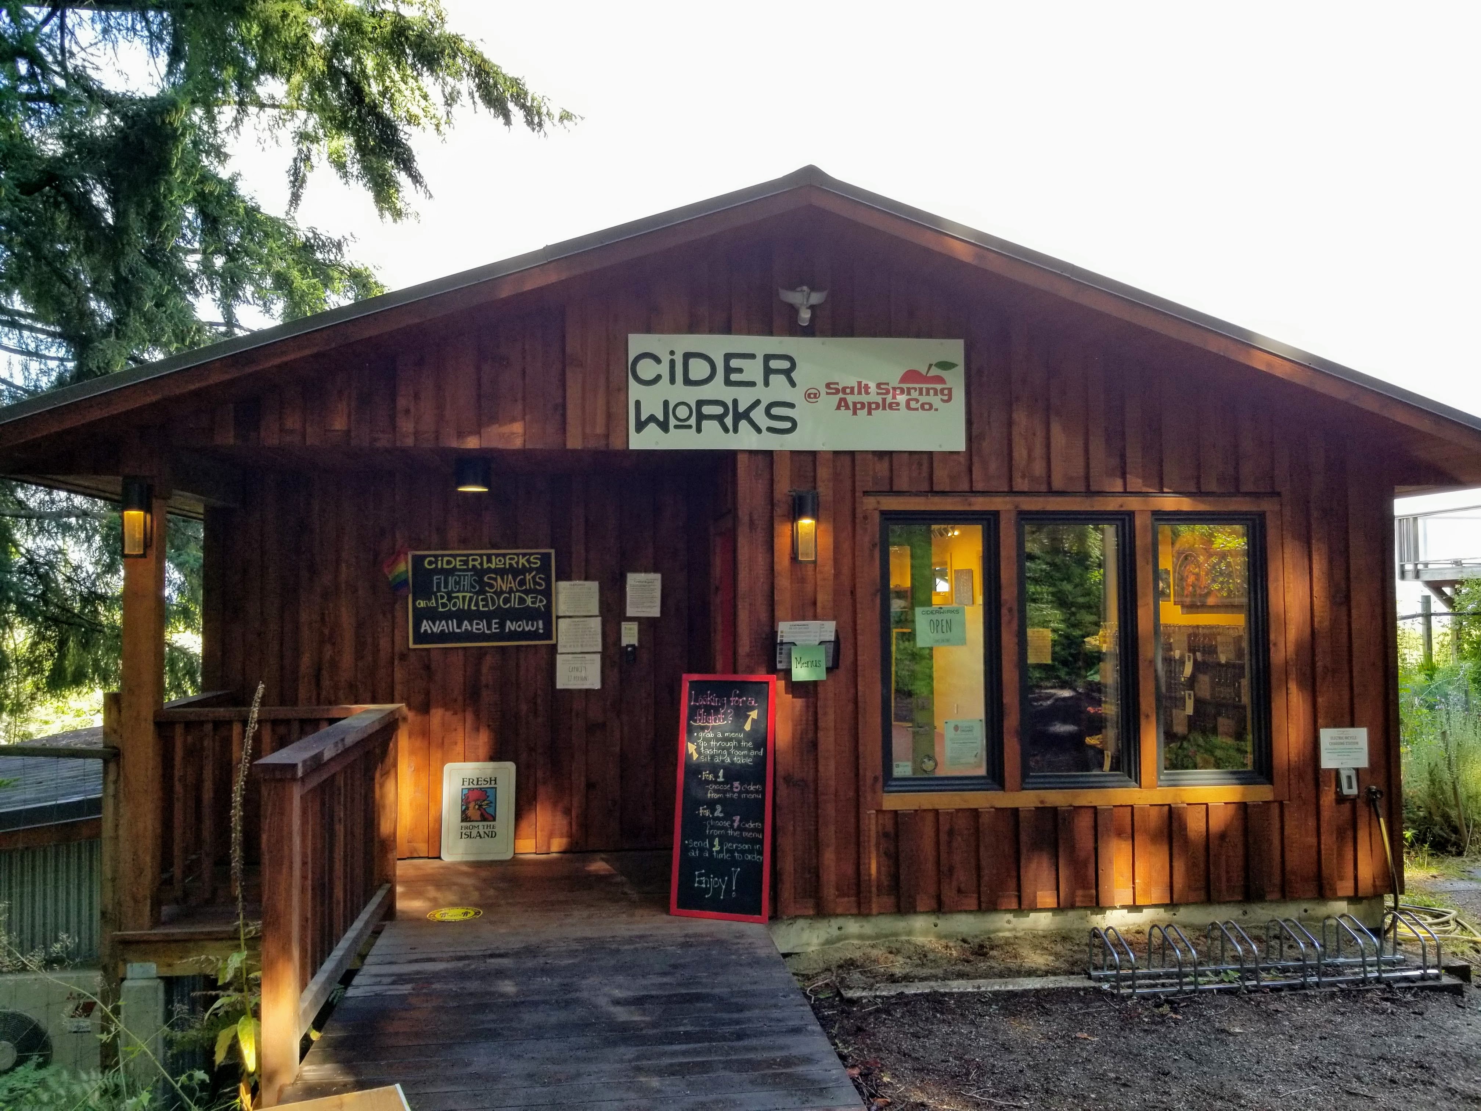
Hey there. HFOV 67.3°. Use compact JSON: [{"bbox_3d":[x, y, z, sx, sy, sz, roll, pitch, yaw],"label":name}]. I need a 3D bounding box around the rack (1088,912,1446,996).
[{"bbox_3d":[2.516,1.905,5.356,1.610,0.270,0.330,0,-3,-5],"label":"rack"}]

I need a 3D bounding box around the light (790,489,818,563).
[{"bbox_3d":[0.344,-0.150,5.899,0.118,0.380,0.125,0,-3,-5],"label":"light"}]

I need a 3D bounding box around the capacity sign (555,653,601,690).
[{"bbox_3d":[-1.029,0.740,7.090,0.279,0.216,0.010,0,-3,-5],"label":"capacity sign"}]

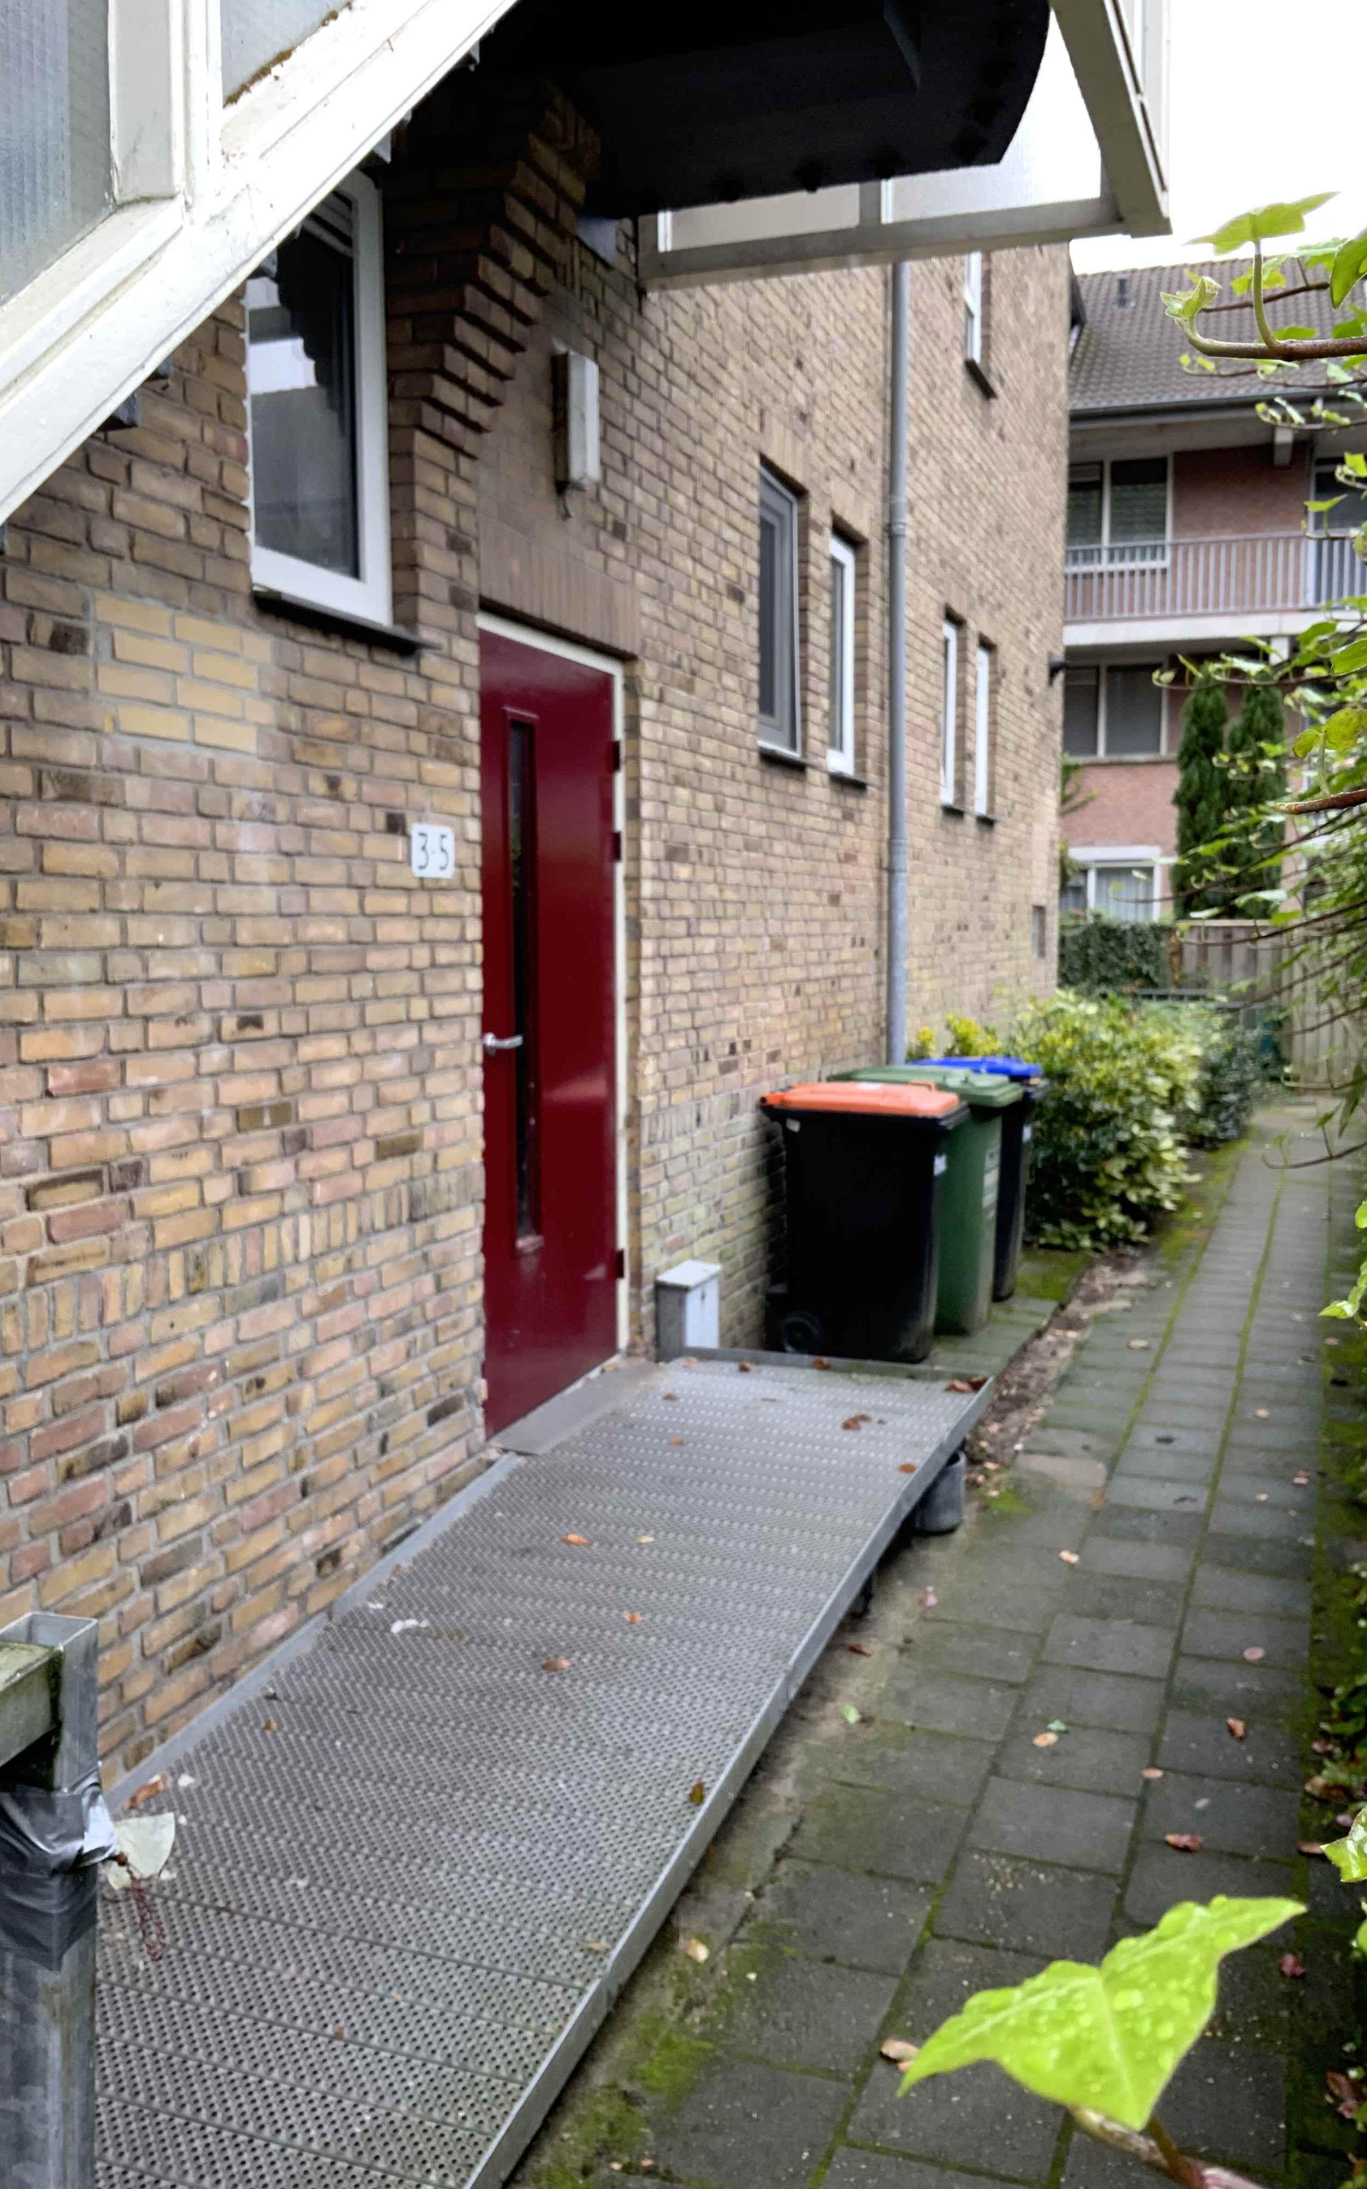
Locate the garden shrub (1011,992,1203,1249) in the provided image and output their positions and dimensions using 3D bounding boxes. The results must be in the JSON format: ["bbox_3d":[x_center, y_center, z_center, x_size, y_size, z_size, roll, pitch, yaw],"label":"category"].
[{"bbox_3d":[2.201,0.073,9.889,1.120,1.250,1.800,2,6,20],"label":"garden shrub"}]

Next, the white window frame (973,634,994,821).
[{"bbox_3d":[1.740,-2.174,10.897,0.090,0.990,0.600,2,6,20],"label":"white window frame"}]

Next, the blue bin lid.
[{"bbox_3d":[1.196,-0.135,8.137,0.710,0.115,0.560,2,6,20],"label":"blue bin lid"}]

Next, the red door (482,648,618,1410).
[{"bbox_3d":[-0.380,-0.179,5.033,0.060,2.018,0.930,2,6,20],"label":"red door"}]

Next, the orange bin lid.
[{"bbox_3d":[0.720,-0.005,7.035,0.700,0.105,0.550,2,6,20],"label":"orange bin lid"}]

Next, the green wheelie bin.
[{"bbox_3d":[0.978,0.405,7.554,0.740,1.045,0.580,2,6,20],"label":"green wheelie bin"}]

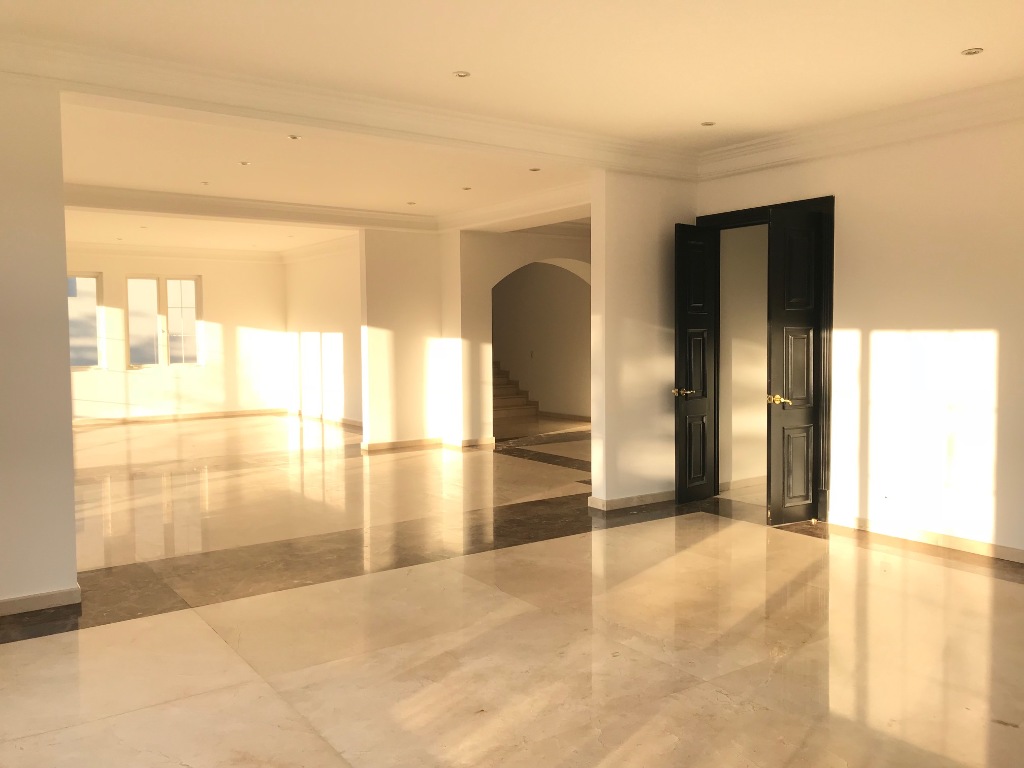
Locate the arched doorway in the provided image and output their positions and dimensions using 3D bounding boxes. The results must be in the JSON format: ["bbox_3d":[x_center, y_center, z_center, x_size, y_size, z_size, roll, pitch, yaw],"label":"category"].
[{"bbox_3d":[0.562,-0.504,11.855,2.410,2.514,0.627,-3,5,-35],"label":"arched doorway"}]

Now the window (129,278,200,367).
[{"bbox_3d":[-5.900,-1.056,14.105,1.232,1.568,0.138,-3,5,-35],"label":"window"}]

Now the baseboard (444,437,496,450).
[{"bbox_3d":[-0.550,0.769,11.031,0.528,0.101,0.428,-3,5,-35],"label":"baseboard"}]

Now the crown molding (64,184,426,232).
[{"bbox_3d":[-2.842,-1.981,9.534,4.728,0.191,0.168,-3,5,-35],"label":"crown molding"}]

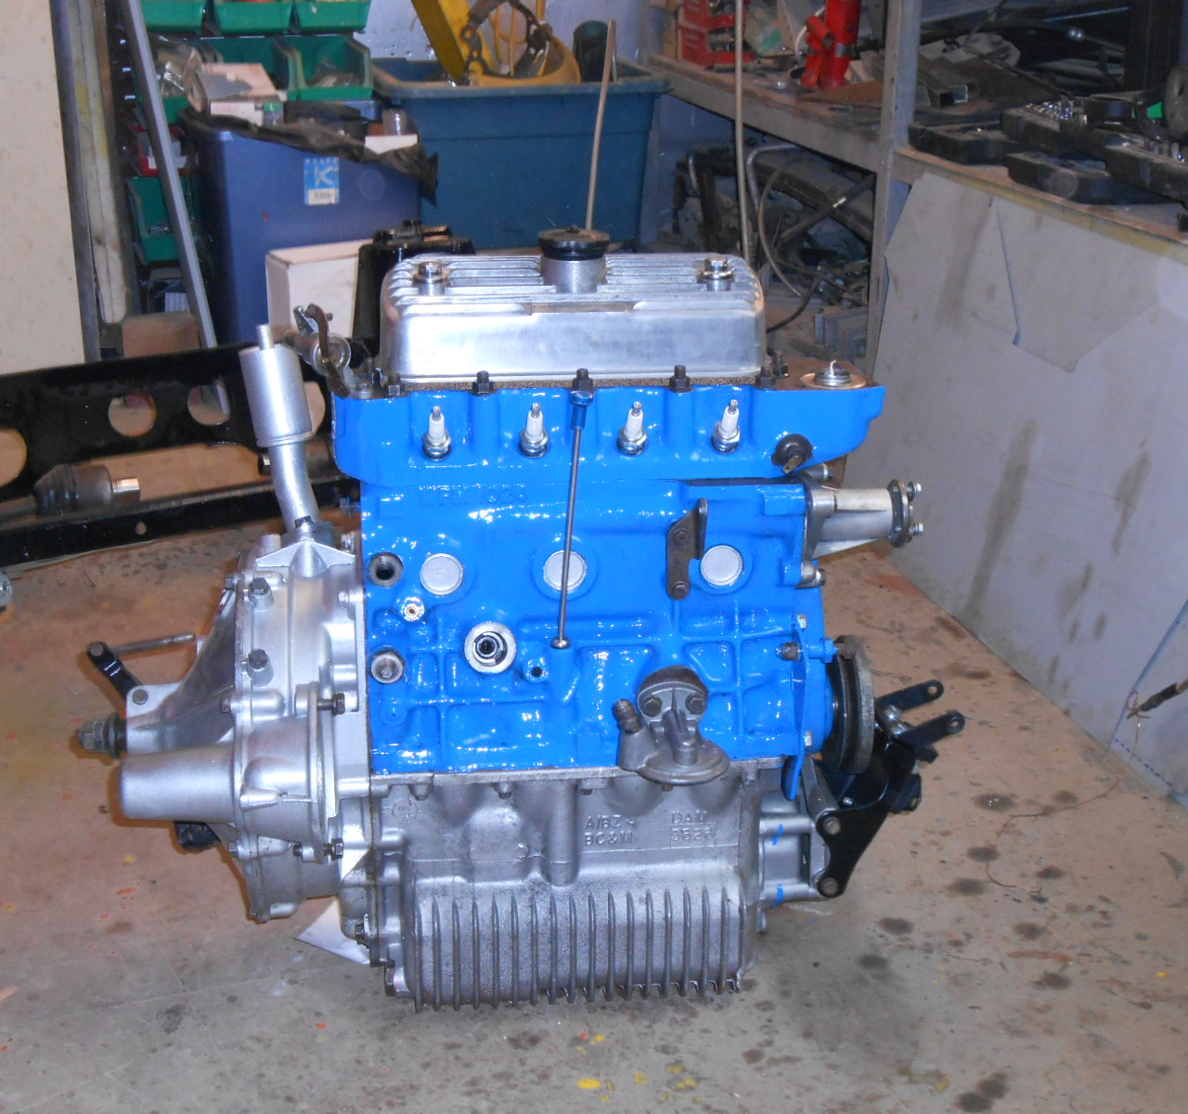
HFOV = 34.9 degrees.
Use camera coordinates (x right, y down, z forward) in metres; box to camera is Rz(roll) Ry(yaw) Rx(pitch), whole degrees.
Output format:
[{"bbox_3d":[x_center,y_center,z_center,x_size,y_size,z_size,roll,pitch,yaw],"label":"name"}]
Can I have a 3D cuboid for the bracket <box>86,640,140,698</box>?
[{"bbox_3d":[-0.412,0.099,1.629,0.020,0.070,0.022,-34,20,6],"label":"bracket"}]

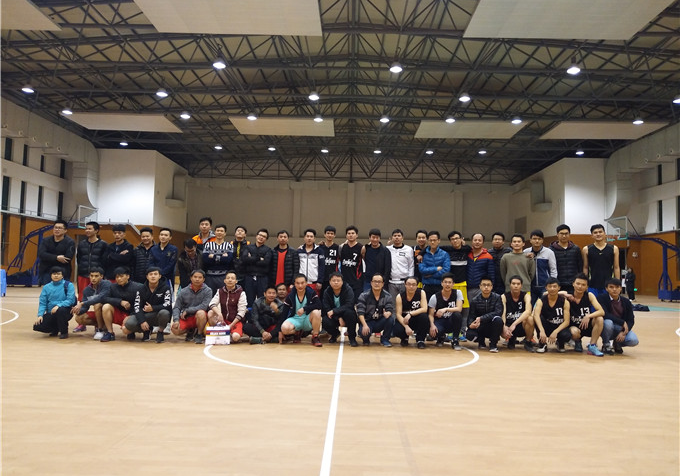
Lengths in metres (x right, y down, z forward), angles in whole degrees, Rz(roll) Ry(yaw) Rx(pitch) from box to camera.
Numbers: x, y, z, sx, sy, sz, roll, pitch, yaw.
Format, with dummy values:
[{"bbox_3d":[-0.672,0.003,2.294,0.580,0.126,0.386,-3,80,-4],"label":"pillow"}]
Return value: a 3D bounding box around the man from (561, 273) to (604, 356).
[{"bbox_3d":[3.414,1.052,7.217,0.630,1.084,0.720,-1,-5,25],"label":"man"}]

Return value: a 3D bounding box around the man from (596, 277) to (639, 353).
[{"bbox_3d":[3.902,1.079,7.181,0.580,1.020,0.700,0,-4,15],"label":"man"}]

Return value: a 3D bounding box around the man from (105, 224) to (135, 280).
[{"bbox_3d":[-3.621,0.652,8.369,0.530,1.752,0.360,2,-4,-13],"label":"man"}]

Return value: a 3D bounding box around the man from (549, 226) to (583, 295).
[{"bbox_3d":[3.423,0.706,7.748,0.530,1.820,0.330,0,-4,18],"label":"man"}]

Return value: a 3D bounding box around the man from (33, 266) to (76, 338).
[{"bbox_3d":[-4.260,0.944,7.640,0.540,1.033,0.620,1,-4,-3],"label":"man"}]

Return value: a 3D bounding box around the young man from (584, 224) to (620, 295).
[{"bbox_3d":[4.087,0.720,7.975,0.600,1.886,0.340,-1,-5,23],"label":"young man"}]

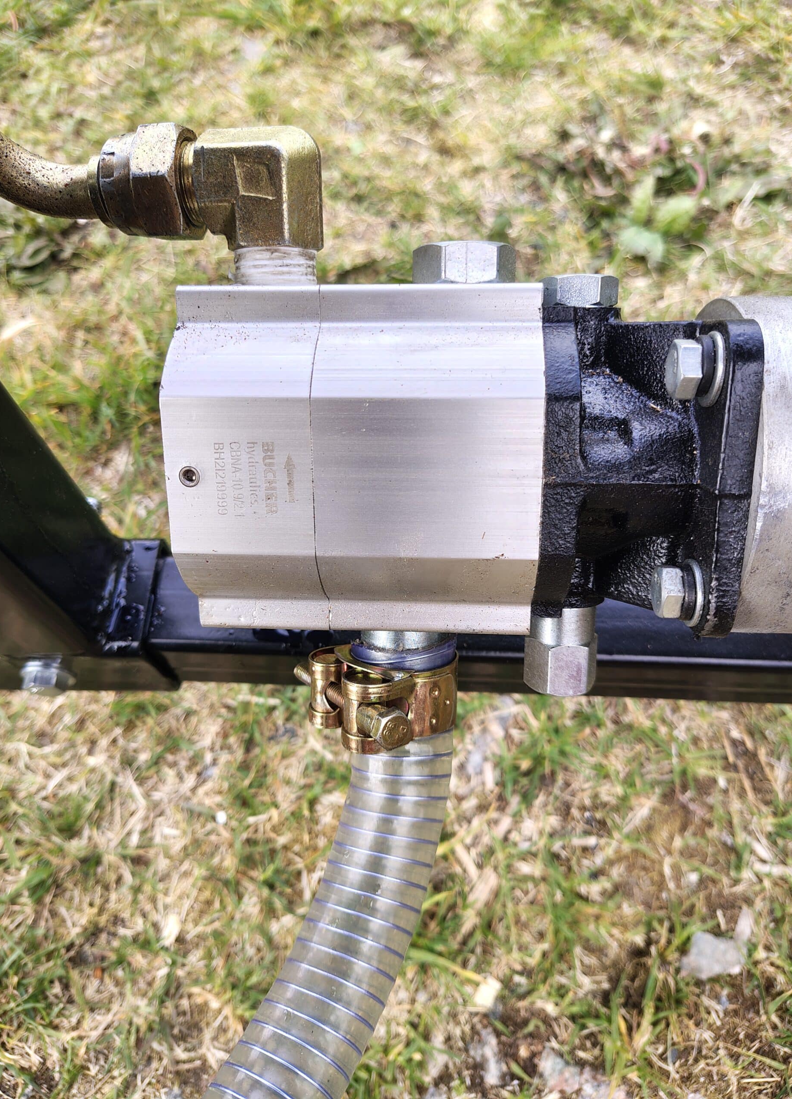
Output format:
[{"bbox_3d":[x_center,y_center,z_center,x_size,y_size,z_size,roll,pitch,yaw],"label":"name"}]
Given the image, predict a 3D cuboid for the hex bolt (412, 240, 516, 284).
[{"bbox_3d":[0.018,-0.073,0.202,0.027,0.024,0.012,-1,103,-3],"label":"hex bolt"}]

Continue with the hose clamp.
[{"bbox_3d":[-0.003,0.042,0.229,0.041,0.021,0.052,-9,15,-36],"label":"hose clamp"}]

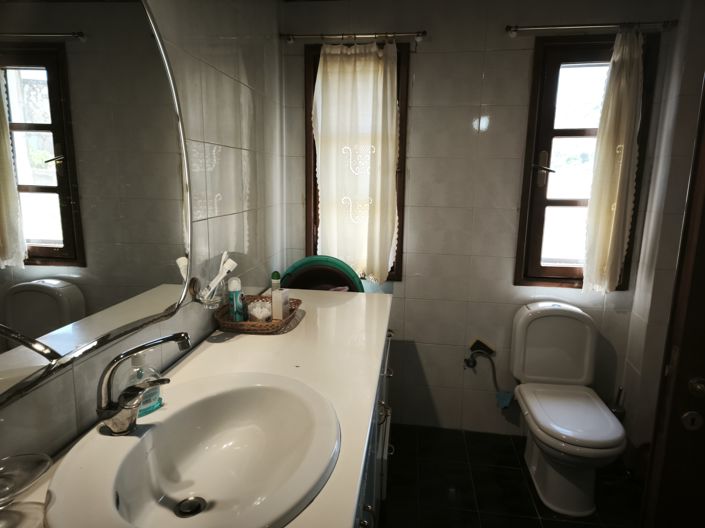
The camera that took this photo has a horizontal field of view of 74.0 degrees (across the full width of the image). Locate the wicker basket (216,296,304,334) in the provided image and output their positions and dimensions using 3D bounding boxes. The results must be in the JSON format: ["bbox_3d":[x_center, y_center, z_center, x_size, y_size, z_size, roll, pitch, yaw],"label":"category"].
[{"bbox_3d":[-0.353,0.202,1.847,0.263,0.057,0.350,2,11,8],"label":"wicker basket"}]

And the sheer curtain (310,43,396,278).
[{"bbox_3d":[0.012,-0.492,2.386,0.438,1.186,0.070,2,11,8],"label":"sheer curtain"}]

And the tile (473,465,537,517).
[{"bbox_3d":[0.690,1.042,2.159,0.254,0.012,0.334,2,11,8],"label":"tile"}]

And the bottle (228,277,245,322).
[{"bbox_3d":[-0.451,0.139,1.809,0.053,0.179,0.053,2,11,8],"label":"bottle"}]

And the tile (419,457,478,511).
[{"bbox_3d":[0.438,1.032,2.192,0.254,0.012,0.334,2,11,8],"label":"tile"}]

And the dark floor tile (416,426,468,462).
[{"bbox_3d":[0.481,0.971,2.505,0.254,0.012,0.309,2,11,8],"label":"dark floor tile"}]

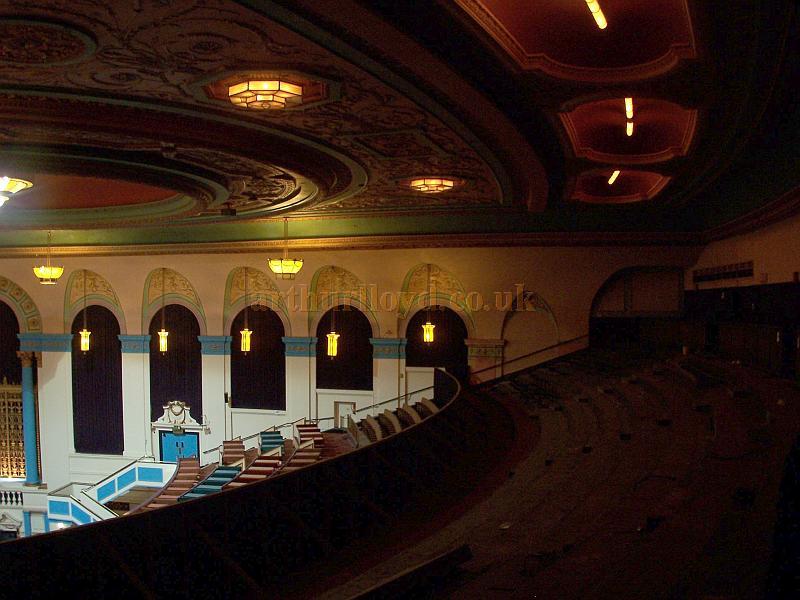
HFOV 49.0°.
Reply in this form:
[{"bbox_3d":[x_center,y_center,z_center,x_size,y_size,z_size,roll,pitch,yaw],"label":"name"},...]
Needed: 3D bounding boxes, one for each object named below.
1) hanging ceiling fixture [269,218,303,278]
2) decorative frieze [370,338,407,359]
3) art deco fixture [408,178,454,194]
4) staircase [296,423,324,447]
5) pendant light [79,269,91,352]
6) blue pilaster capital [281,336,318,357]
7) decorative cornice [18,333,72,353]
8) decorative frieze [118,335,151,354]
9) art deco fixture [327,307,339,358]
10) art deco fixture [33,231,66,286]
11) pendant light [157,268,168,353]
[{"bbox_3d":[-4.641,-2.093,35.800,1.480,2.556,1.480,0,1,17],"label":"hanging ceiling fixture"},{"bbox_3d":[-0.500,2.119,38.175,1.561,0.891,0.500,0,1,17],"label":"decorative frieze"},{"bbox_3d":[0.859,-3.012,23.200,1.150,0.280,1.150,0,0,17],"label":"art deco fixture"},{"bbox_3d":[-4.484,6.739,44.000,1.250,0.950,2.200,0,0,-9],"label":"staircase"},{"bbox_3d":[-14.802,0.553,41.300,0.541,4.021,0.541,0,1,17],"label":"pendant light"},{"bbox_3d":[-4.497,2.104,39.396,1.552,0.861,0.500,0,1,17],"label":"blue pilaster capital"},{"bbox_3d":[-14.951,1.831,37.410,2.650,0.780,0.500,0,0,17],"label":"decorative cornice"},{"bbox_3d":[-12.664,2.118,41.890,1.546,0.868,0.500,0,1,17],"label":"decorative frieze"},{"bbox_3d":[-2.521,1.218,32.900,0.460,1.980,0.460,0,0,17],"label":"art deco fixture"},{"bbox_3d":[-13.789,-1.650,34.500,1.200,2.100,1.200,0,0,17],"label":"art deco fixture"},{"bbox_3d":[-9.418,0.438,35.000,0.440,3.380,0.440,0,0,17],"label":"pendant light"}]

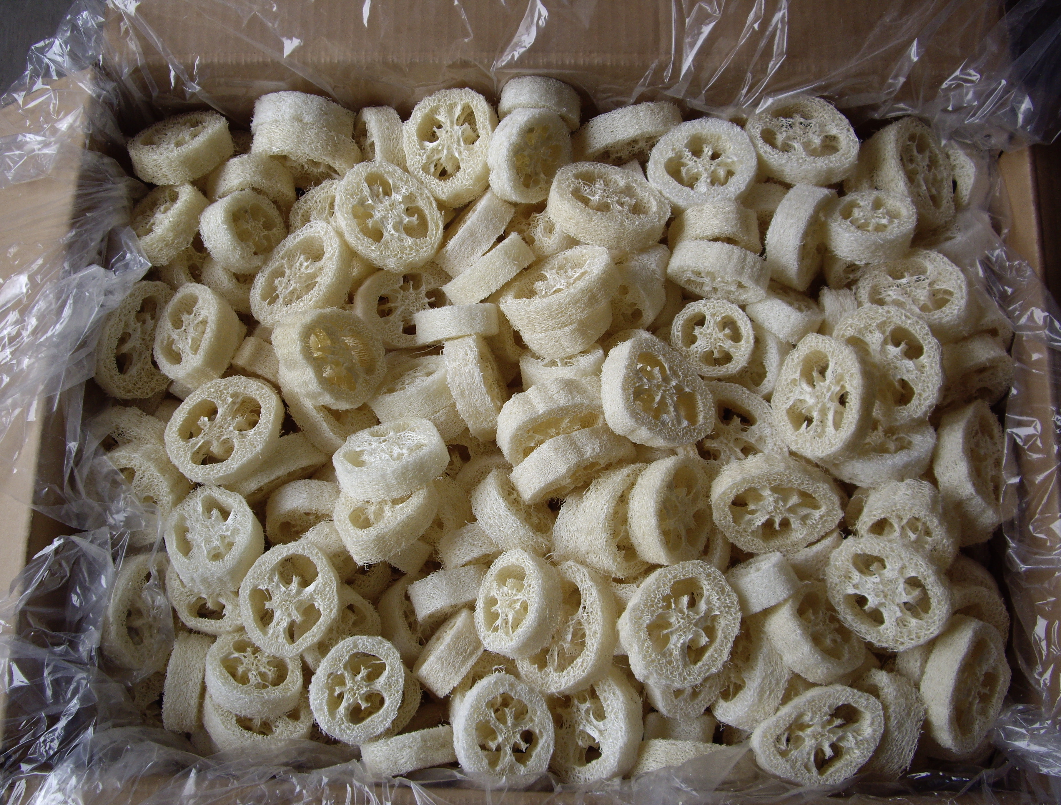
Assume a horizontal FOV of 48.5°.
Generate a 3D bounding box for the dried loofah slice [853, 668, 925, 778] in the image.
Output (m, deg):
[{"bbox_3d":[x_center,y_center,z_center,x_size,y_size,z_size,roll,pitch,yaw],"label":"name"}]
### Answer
[{"bbox_3d":[0.193,0.181,0.664,0.022,0.064,0.064,14,77,-17],"label":"dried loofah slice"}]

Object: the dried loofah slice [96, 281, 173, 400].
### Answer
[{"bbox_3d":[-0.238,-0.036,0.714,0.048,0.022,0.073,20,83,-38],"label":"dried loofah slice"}]

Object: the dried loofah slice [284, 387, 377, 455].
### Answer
[{"bbox_3d":[-0.117,0.001,0.719,0.064,0.021,0.064,45,37,-6],"label":"dried loofah slice"}]

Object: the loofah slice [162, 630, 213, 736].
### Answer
[{"bbox_3d":[-0.200,0.163,0.683,0.021,0.058,0.058,9,75,-9],"label":"loofah slice"}]

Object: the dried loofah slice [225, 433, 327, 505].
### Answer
[{"bbox_3d":[-0.154,0.039,0.710,0.065,0.062,0.021,-23,82,-12],"label":"dried loofah slice"}]

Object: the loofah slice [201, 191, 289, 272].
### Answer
[{"bbox_3d":[-0.181,-0.108,0.743,0.022,0.050,0.045,-6,74,36],"label":"loofah slice"}]

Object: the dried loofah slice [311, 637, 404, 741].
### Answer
[{"bbox_3d":[-0.098,0.163,0.667,0.053,0.019,0.060,19,69,-5],"label":"dried loofah slice"}]

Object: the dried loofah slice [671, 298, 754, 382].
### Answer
[{"bbox_3d":[0.105,-0.037,0.685,0.047,0.019,0.048,0,91,1],"label":"dried loofah slice"}]

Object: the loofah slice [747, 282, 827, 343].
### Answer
[{"bbox_3d":[0.161,-0.057,0.744,0.049,0.049,0.020,26,114,-3],"label":"loofah slice"}]

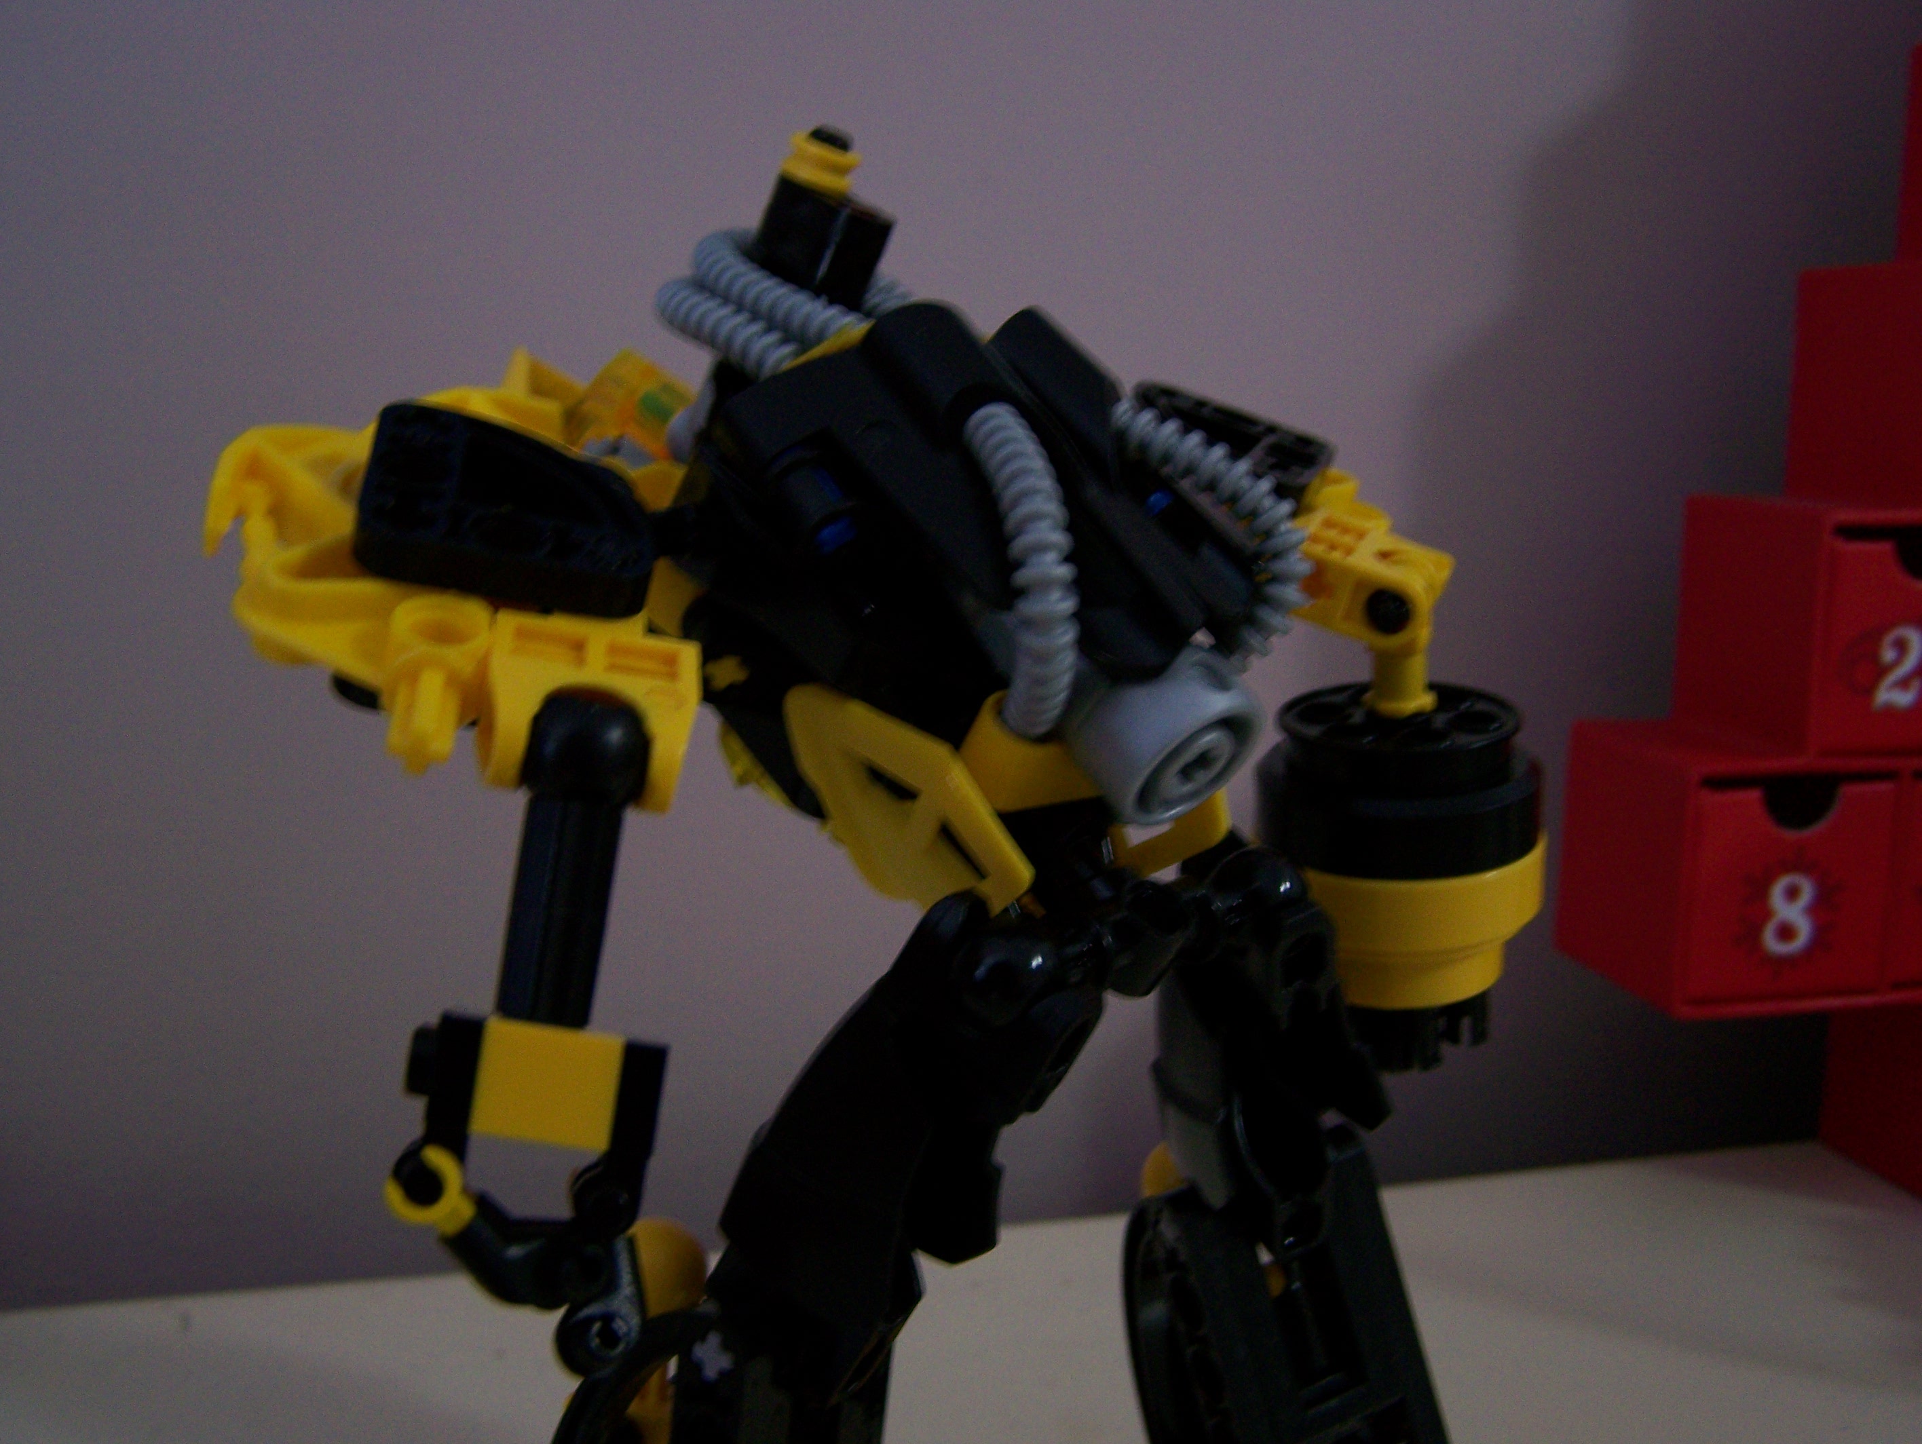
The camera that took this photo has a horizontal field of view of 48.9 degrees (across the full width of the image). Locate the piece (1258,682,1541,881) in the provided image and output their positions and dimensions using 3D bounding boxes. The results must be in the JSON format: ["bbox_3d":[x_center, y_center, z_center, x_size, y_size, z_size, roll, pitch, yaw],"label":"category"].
[{"bbox_3d":[0.046,0.006,0.223,0.030,0.013,0.030,-3,16,0],"label":"piece"}]

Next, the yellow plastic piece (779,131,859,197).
[{"bbox_3d":[-0.015,-0.059,0.225,0.007,0.004,0.007,19,13,0],"label":"yellow plastic piece"}]

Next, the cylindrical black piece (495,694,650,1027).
[{"bbox_3d":[-0.028,0.010,0.150,0.009,0.025,0.009,9,-5,0],"label":"cylindrical black piece"}]

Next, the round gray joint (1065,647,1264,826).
[{"bbox_3d":[0.017,0.001,0.180,0.012,0.016,0.015,49,31,19],"label":"round gray joint"}]

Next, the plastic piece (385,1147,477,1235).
[{"bbox_3d":[-0.038,0.033,0.149,0.006,0.005,0.004,45,4,0],"label":"plastic piece"}]

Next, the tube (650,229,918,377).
[{"bbox_3d":[-0.019,-0.044,0.223,0.025,0.013,0.018,19,13,0],"label":"tube"}]

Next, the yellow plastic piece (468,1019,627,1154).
[{"bbox_3d":[-0.029,0.026,0.149,0.010,0.008,0.008,9,-6,-1],"label":"yellow plastic piece"}]

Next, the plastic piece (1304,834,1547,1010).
[{"bbox_3d":[0.047,0.020,0.227,0.031,0.017,0.031,-3,16,0],"label":"plastic piece"}]

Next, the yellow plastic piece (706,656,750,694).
[{"bbox_3d":[-0.024,-0.005,0.217,0.005,0.005,0.005,21,0,18],"label":"yellow plastic piece"}]

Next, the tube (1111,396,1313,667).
[{"bbox_3d":[0.024,-0.018,0.197,0.009,0.026,0.015,-25,0,-34],"label":"tube"}]

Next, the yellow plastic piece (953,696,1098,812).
[{"bbox_3d":[0.005,0.003,0.166,0.013,0.009,0.011,10,9,-14],"label":"yellow plastic piece"}]

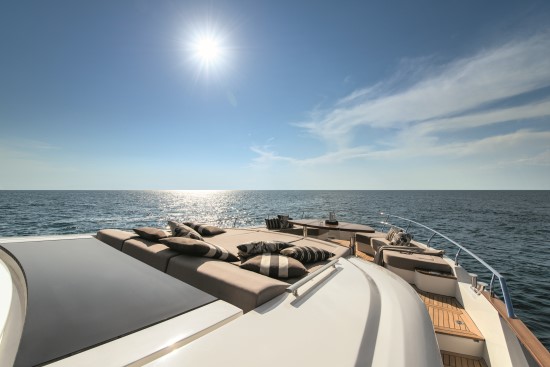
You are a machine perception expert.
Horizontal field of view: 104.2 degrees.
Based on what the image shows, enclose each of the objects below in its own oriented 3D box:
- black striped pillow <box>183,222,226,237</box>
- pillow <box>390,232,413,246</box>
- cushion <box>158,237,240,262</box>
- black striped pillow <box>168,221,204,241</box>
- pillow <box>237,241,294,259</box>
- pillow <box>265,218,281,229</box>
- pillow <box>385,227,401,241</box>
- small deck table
[{"bbox_3d":[-0.942,0.624,2.900,0.540,0.140,0.430,6,-2,24],"label":"black striped pillow"},{"bbox_3d":[2.513,1.113,4.250,0.430,0.400,0.150,-1,-42,34],"label":"pillow"},{"bbox_3d":[-0.648,0.561,1.860,0.570,0.150,0.430,7,-2,27],"label":"cushion"},{"bbox_3d":[-1.025,0.567,2.450,0.440,0.380,0.140,12,-42,16],"label":"black striped pillow"},{"bbox_3d":[-0.074,0.579,1.850,0.500,0.130,0.400,0,1,-9],"label":"pillow"},{"bbox_3d":[-0.042,1.144,6.000,0.450,0.360,0.150,0,-22,0],"label":"pillow"},{"bbox_3d":[2.559,1.097,4.600,0.420,0.380,0.150,-2,-38,49],"label":"pillow"},{"bbox_3d":[1.346,1.310,5.230,2.100,0.620,0.980,-2,-2,40],"label":"small deck table"}]

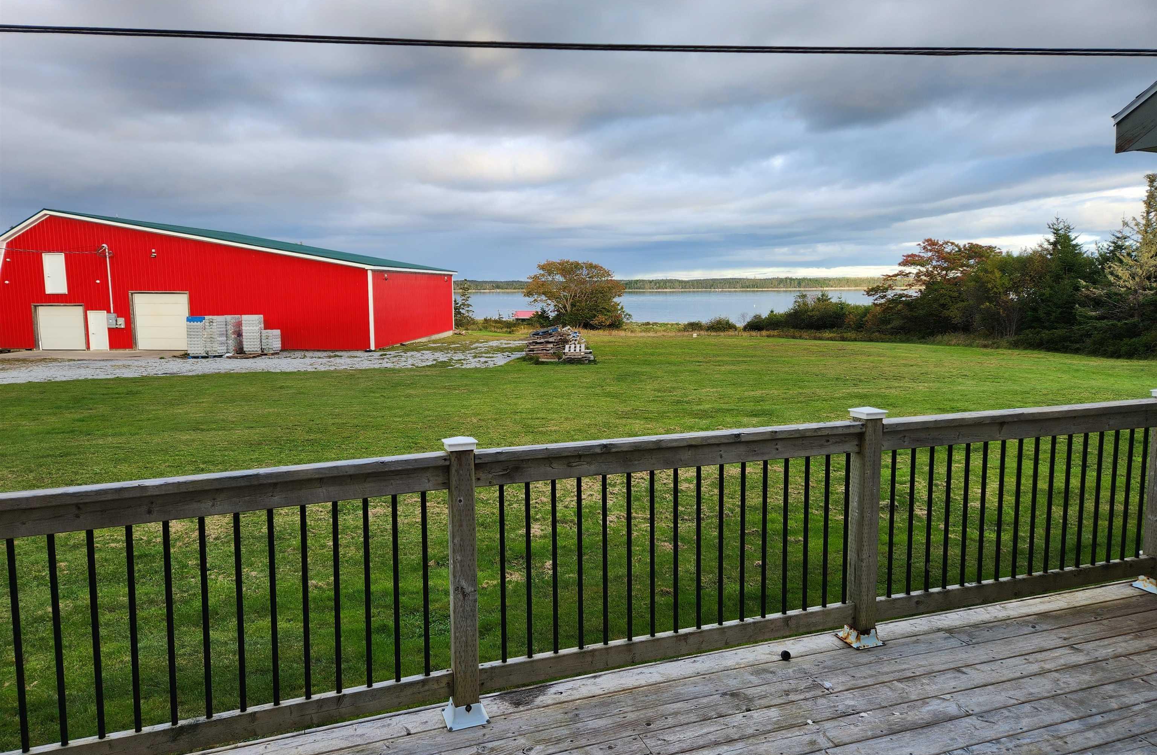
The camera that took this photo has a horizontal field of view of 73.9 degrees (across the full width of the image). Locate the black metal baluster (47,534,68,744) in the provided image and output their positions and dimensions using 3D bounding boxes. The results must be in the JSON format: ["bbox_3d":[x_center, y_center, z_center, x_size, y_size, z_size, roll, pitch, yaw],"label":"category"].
[{"bbox_3d":[-1.656,0.841,2.447,0.019,0.700,0.019,-2,6,-20],"label":"black metal baluster"}]

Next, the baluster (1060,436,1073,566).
[{"bbox_3d":[2.495,0.643,3.934,0.019,0.705,0.019,-3,7,-19],"label":"baluster"}]

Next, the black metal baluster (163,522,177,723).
[{"bbox_3d":[-1.355,0.822,2.555,0.019,0.700,0.019,-2,6,-20],"label":"black metal baluster"}]

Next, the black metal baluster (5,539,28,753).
[{"bbox_3d":[-1.659,0.798,2.276,0.019,0.655,0.019,-3,7,-19],"label":"black metal baluster"}]

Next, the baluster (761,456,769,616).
[{"bbox_3d":[0.758,0.663,3.139,0.019,0.655,0.019,-3,7,-19],"label":"baluster"}]

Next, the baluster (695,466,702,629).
[{"bbox_3d":[0.509,0.725,3.261,0.019,0.705,0.019,0,7,0],"label":"baluster"}]

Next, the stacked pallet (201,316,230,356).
[{"bbox_3d":[-18.250,-2.080,38.700,1.030,2.020,1.030,-1,6,-3],"label":"stacked pallet"}]

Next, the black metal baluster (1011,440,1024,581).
[{"bbox_3d":[2.166,0.651,3.793,0.019,0.700,0.019,-2,6,-18],"label":"black metal baluster"}]

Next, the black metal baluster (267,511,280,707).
[{"bbox_3d":[-1.067,0.808,2.690,0.019,0.705,0.019,-3,7,-19],"label":"black metal baluster"}]

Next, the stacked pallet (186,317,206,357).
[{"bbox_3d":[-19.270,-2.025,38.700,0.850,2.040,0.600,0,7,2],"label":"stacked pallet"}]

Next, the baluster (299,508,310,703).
[{"bbox_3d":[-0.967,0.801,2.725,0.019,0.705,0.019,-3,7,-19],"label":"baluster"}]

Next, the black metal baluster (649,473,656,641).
[{"bbox_3d":[0.286,0.686,2.975,0.019,0.655,0.019,-3,7,-19],"label":"black metal baluster"}]

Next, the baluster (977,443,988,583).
[{"bbox_3d":[1.980,0.667,3.769,0.019,0.705,0.019,-3,7,-19],"label":"baluster"}]

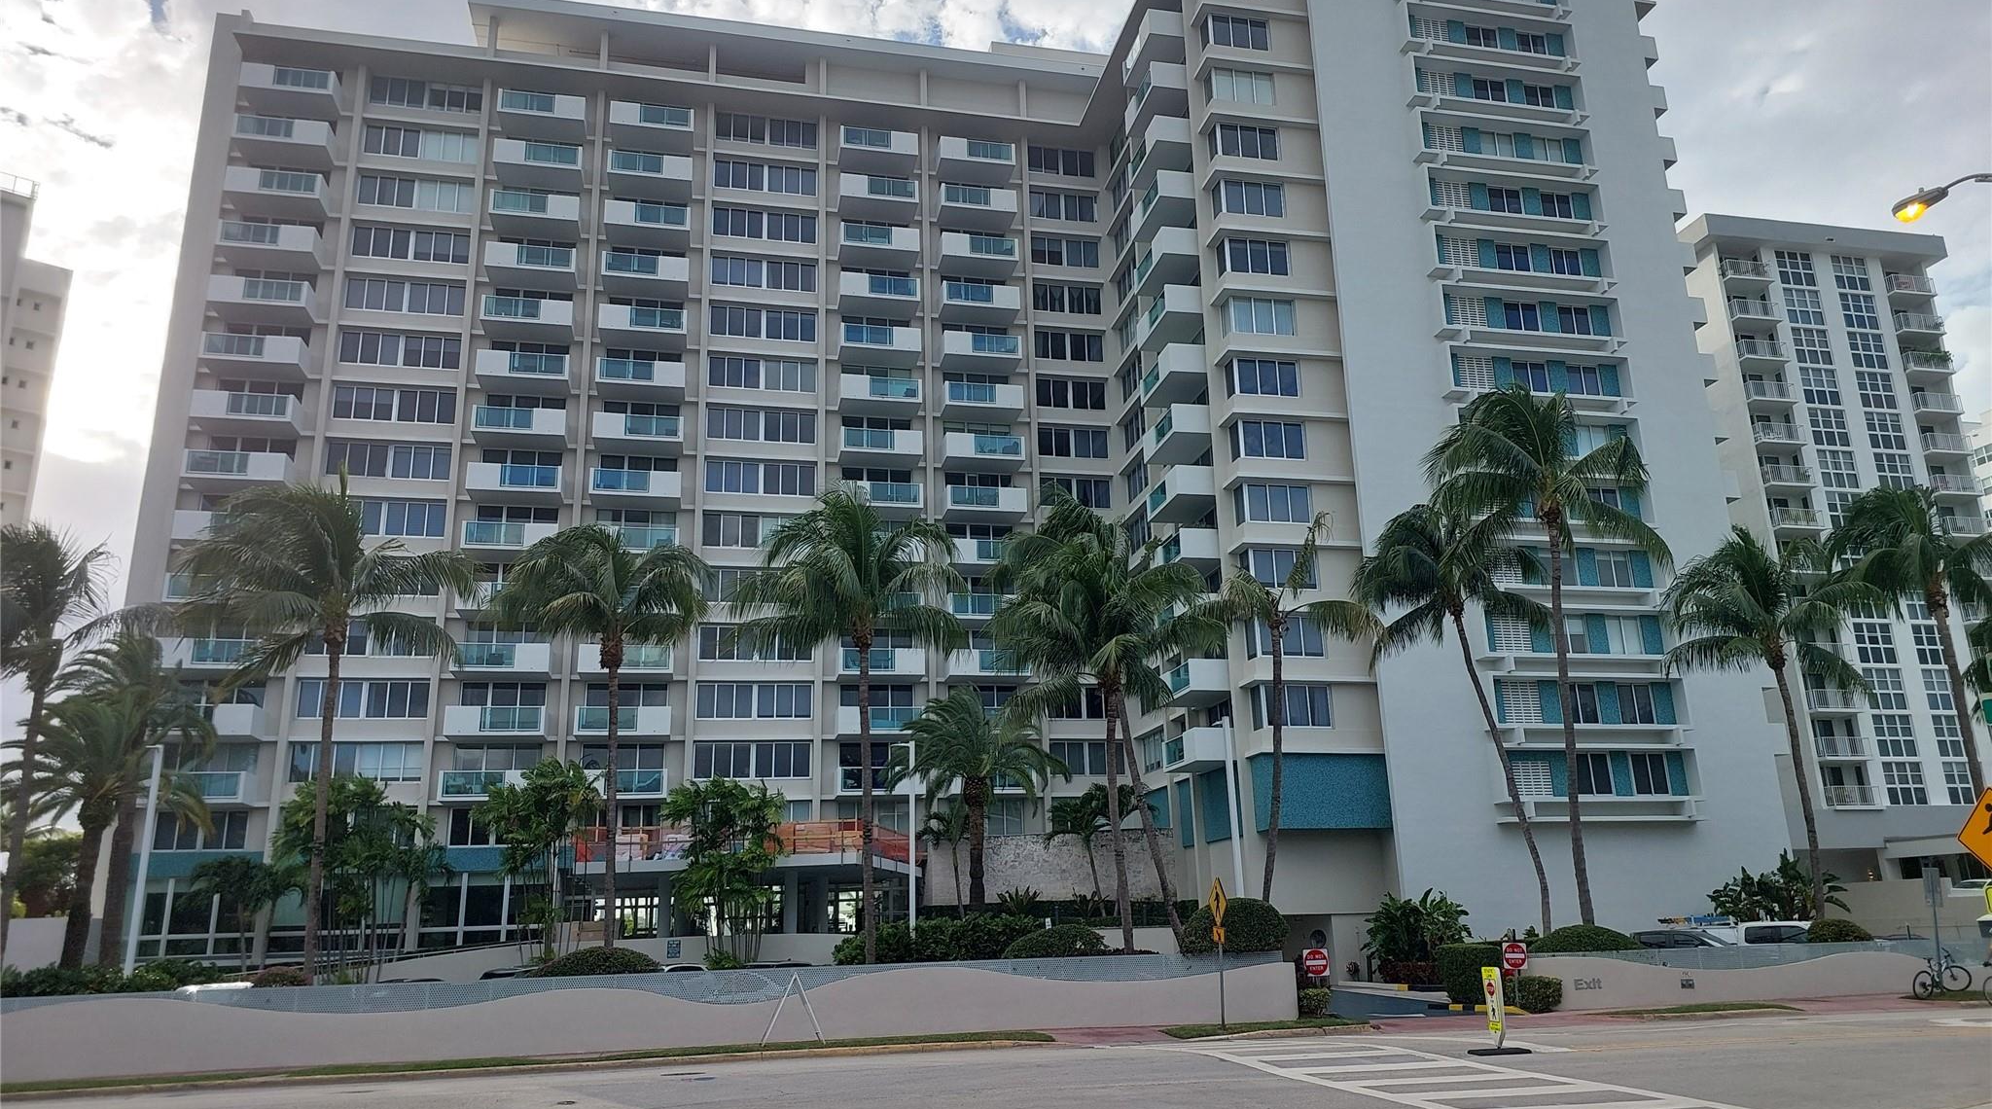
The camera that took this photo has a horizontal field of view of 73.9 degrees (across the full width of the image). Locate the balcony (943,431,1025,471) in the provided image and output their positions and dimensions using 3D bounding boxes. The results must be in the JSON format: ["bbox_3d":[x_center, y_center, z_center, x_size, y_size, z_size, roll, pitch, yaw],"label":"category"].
[{"bbox_3d":[-0.660,-4.995,65.062,3.974,1.206,1.580,2,-16,-13],"label":"balcony"}]

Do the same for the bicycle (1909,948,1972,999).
[{"bbox_3d":[22.965,10.223,32.351,1.700,1.060,0.580,4,-17,-19],"label":"bicycle"}]

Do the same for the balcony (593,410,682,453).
[{"bbox_3d":[-16.683,-5.634,61.841,4.003,1.220,1.628,2,-16,-13],"label":"balcony"}]

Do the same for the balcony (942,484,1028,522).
[{"bbox_3d":[-0.560,-2.413,63.320,3.914,1.220,1.614,2,-16,-13],"label":"balcony"}]

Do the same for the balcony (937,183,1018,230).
[{"bbox_3d":[-0.974,-17.772,67.632,3.914,1.220,1.614,2,-16,-13],"label":"balcony"}]

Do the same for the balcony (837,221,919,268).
[{"bbox_3d":[-5.857,-15.508,66.365,3.950,1.210,1.635,2,-15,-13],"label":"balcony"}]

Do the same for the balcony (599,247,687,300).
[{"bbox_3d":[-16.672,-13.326,63.170,3.969,1.210,1.635,2,-15,-13],"label":"balcony"}]

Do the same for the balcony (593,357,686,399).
[{"bbox_3d":[-16.545,-8.151,61.779,3.969,1.210,1.635,2,-15,-13],"label":"balcony"}]

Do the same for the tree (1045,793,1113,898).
[{"bbox_3d":[3.219,11.001,48.078,2.500,4.600,2.500,2,-16,-13],"label":"tree"}]

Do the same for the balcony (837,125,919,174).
[{"bbox_3d":[-5.984,-20.683,67.756,3.950,1.210,1.635,2,-15,-13],"label":"balcony"}]

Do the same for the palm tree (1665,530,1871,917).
[{"bbox_3d":[23.659,5.425,39.911,5.500,12.465,5.400,-10,-17,29],"label":"palm tree"}]

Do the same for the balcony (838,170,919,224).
[{"bbox_3d":[-6.012,-18.346,67.899,3.958,1.220,1.628,2,-16,-13],"label":"balcony"}]

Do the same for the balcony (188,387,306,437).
[{"bbox_3d":[-32.715,-6.211,57.926,3.979,1.194,1.580,2,-16,-13],"label":"balcony"}]

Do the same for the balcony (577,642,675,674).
[{"bbox_3d":[-16.227,4.786,58.301,3.969,1.210,1.635,2,-15,-13],"label":"balcony"}]

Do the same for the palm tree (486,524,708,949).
[{"bbox_3d":[-9.713,5.089,31.421,5.357,11.871,5.196,2,-16,-13],"label":"palm tree"}]

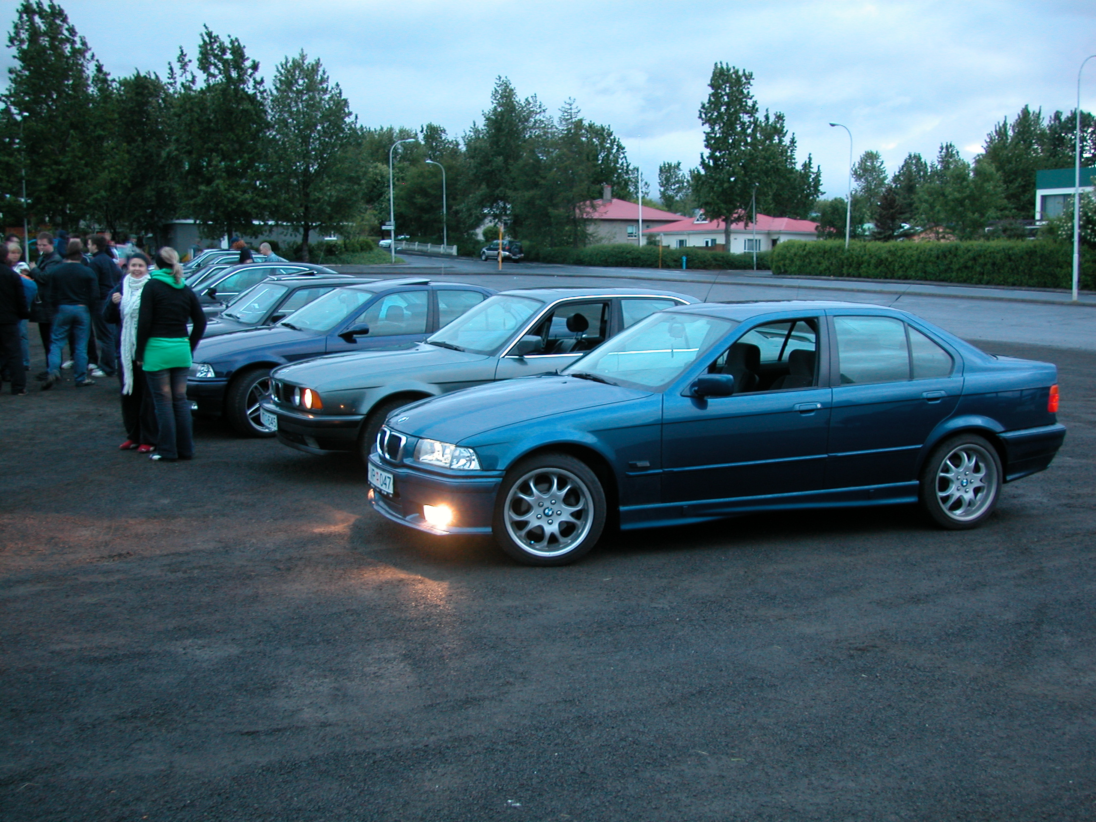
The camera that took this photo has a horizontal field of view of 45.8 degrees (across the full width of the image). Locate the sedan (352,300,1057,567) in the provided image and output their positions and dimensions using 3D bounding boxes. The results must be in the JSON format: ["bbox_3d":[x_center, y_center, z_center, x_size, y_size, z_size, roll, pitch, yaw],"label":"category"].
[{"bbox_3d":[1.114,0.007,8.107,4.430,1.370,1.720,-2,7,-21],"label":"sedan"}]

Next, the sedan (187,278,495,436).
[{"bbox_3d":[-1.686,-0.605,13.015,4.430,1.370,1.710,-4,8,-29],"label":"sedan"}]

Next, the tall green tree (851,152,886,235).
[{"bbox_3d":[28.866,-18.928,116.549,3.229,8.959,3.400,2,7,14],"label":"tall green tree"}]

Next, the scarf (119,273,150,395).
[{"bbox_3d":[-3.486,-0.654,10.954,0.300,1.050,0.220,-3,8,-20],"label":"scarf"}]

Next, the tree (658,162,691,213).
[{"bbox_3d":[14.203,-22.523,145.000,4.200,10.700,4.200,0,7,0],"label":"tree"}]

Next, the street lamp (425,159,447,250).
[{"bbox_3d":[-10.501,-19.272,122.000,2.100,8.600,0.350,0,7,0],"label":"street lamp"}]

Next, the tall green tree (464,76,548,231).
[{"bbox_3d":[-3.843,-22.629,120.121,7.764,16.381,7.200,0,7,-2],"label":"tall green tree"}]

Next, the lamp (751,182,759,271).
[{"bbox_3d":[14.018,-12.508,88.000,0.450,6.050,1.000,0,7,0],"label":"lamp"}]

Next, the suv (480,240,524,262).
[{"bbox_3d":[-3.921,-13.797,112.155,1.770,1.800,4.500,-4,8,-30],"label":"suv"}]

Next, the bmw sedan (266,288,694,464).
[{"bbox_3d":[0.033,-0.306,10.663,4.720,1.412,1.751,-3,8,-20],"label":"bmw sedan"}]

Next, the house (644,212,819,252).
[{"bbox_3d":[16.136,-15.205,113.000,15.000,4.500,10.000,1,7,8],"label":"house"}]

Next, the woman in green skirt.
[{"bbox_3d":[-2.950,-0.447,10.200,0.530,1.670,0.360,-3,7,-22],"label":"woman in green skirt"}]

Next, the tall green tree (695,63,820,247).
[{"bbox_3d":[14.284,-16.999,88.574,8.529,13.050,7.200,1,7,9],"label":"tall green tree"}]

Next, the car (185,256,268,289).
[{"bbox_3d":[-6.350,-2.460,26.000,4.500,1.400,1.730,-3,7,-21],"label":"car"}]

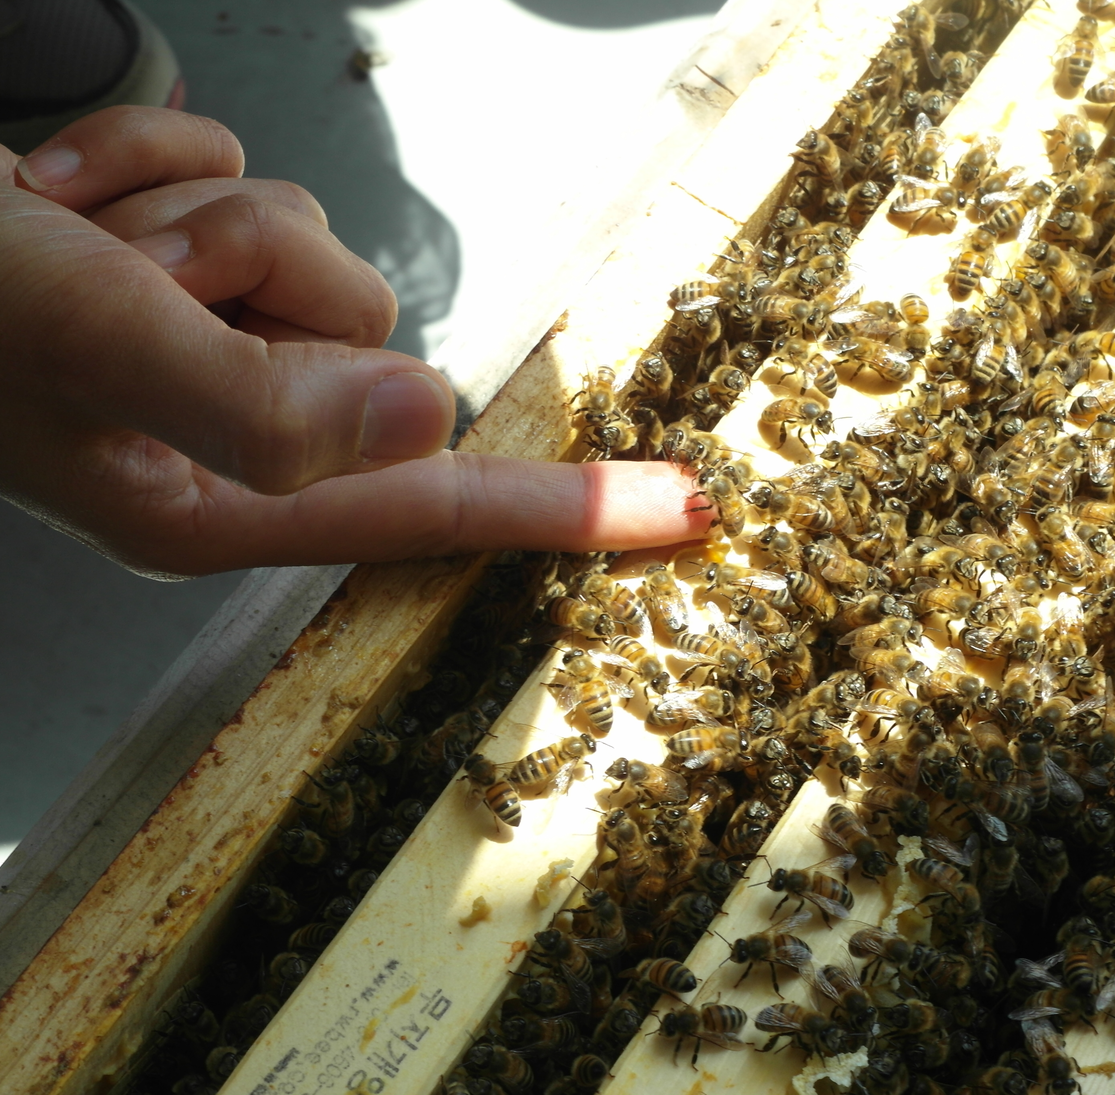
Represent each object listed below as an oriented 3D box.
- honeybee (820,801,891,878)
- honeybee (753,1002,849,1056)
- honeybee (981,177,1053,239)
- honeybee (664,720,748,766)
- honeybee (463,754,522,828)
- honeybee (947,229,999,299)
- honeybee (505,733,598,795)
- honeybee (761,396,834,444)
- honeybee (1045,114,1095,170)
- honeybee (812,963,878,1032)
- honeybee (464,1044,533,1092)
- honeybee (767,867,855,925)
[{"bbox_3d":[0.046,0.046,0.472,0.007,0.005,0.013,-26,64,-15],"label":"honeybee"},{"bbox_3d":[0.037,0.072,0.457,0.014,0.005,0.007,9,64,8],"label":"honeybee"},{"bbox_3d":[0.079,-0.059,0.521,0.013,0.005,0.009,-34,66,-13],"label":"honeybee"},{"bbox_3d":[0.024,0.031,0.479,0.013,0.005,0.007,-2,60,-2],"label":"honeybee"},{"bbox_3d":[-0.011,0.039,0.490,0.007,0.006,0.015,-33,67,-16],"label":"honeybee"},{"bbox_3d":[0.073,-0.049,0.527,0.007,0.005,0.015,19,61,9],"label":"honeybee"},{"bbox_3d":[-0.001,0.034,0.477,0.015,0.005,0.008,-23,63,-14],"label":"honeybee"},{"bbox_3d":[0.040,-0.021,0.510,0.012,0.005,0.009,13,61,6],"label":"honeybee"},{"bbox_3d":[0.092,-0.072,0.541,0.007,0.005,0.013,-8,61,-6],"label":"honeybee"},{"bbox_3d":[0.043,0.068,0.459,0.008,0.005,0.013,-40,68,-16],"label":"honeybee"},{"bbox_3d":[-0.009,0.080,0.466,0.005,0.013,0.006,12,74,53],"label":"honeybee"},{"bbox_3d":[0.040,0.055,0.482,0.014,0.006,0.009,19,64,10],"label":"honeybee"}]

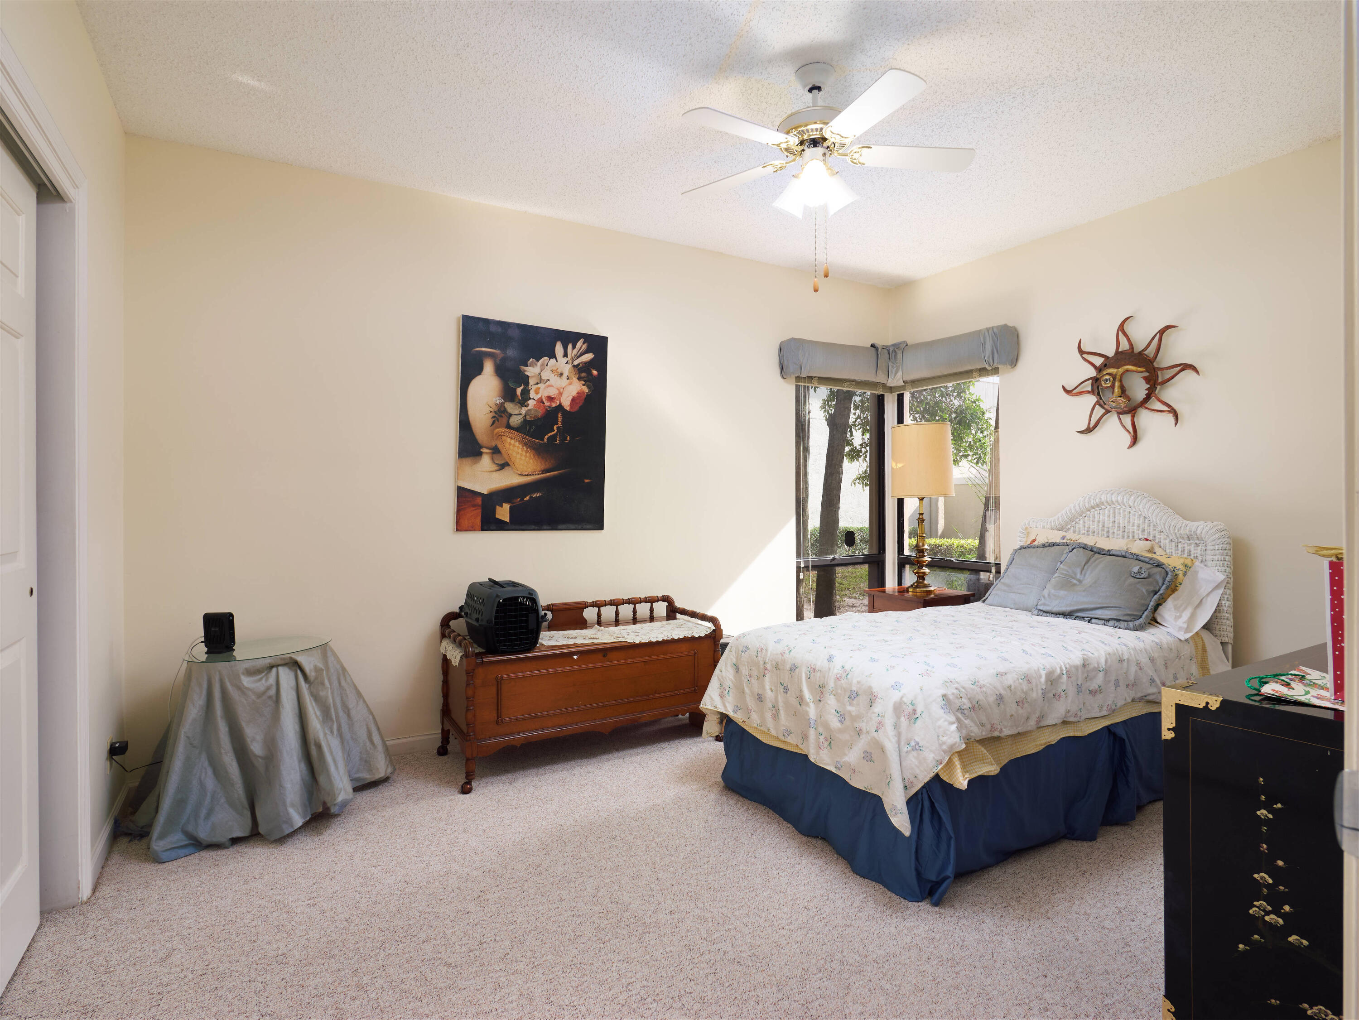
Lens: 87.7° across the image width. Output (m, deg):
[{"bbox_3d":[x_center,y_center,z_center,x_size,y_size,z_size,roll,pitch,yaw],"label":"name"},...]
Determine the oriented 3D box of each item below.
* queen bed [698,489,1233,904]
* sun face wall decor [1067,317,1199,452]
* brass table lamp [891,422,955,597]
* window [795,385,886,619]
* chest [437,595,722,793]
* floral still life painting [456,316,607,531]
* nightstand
[{"bbox_3d":[1.278,0.510,2.960,2.080,1.215,1.100,0,0,-30],"label":"queen bed"},{"bbox_3d":[2.170,-0.618,3.439,0.060,0.645,0.635,0,0,-30],"label":"sun face wall decor"},{"bbox_3d":[1.438,0.004,4.197,0.370,0.970,0.370,0,0,-30],"label":"brass table lamp"},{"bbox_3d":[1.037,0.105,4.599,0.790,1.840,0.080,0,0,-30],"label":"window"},{"bbox_3d":[-0.449,0.797,3.329,1.250,0.655,0.550,0,0,-30],"label":"chest"},{"bbox_3d":[-0.720,-0.405,3.532,0.755,1.012,0.035,1,-1,-30],"label":"floral still life painting"},{"bbox_3d":[1.410,0.804,4.178,0.430,0.620,0.460,0,0,-30],"label":"nightstand"}]

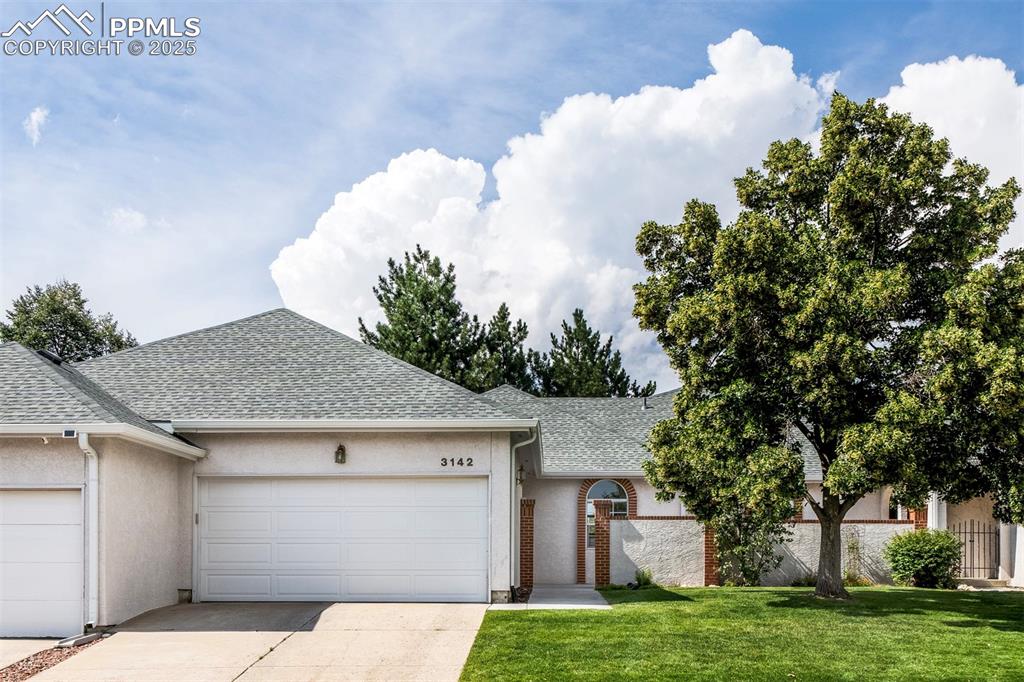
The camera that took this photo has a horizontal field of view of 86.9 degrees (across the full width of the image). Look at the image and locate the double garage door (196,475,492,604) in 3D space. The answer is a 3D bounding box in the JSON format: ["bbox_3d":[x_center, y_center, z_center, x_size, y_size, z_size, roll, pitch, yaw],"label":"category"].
[{"bbox_3d":[-2.870,3.381,9.200,4.950,2.130,0.200,0,-3,2],"label":"double garage door"}]

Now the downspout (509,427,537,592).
[{"bbox_3d":[0.204,2.887,9.200,0.430,2.830,0.250,0,-3,2],"label":"downspout"}]

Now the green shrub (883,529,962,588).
[{"bbox_3d":[9.195,4.872,12.100,1.750,1.350,1.600,0,-3,2],"label":"green shrub"}]

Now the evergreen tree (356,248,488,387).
[{"bbox_3d":[-4.523,1.425,27.000,6.300,12.500,6.000,0,-3,2],"label":"evergreen tree"}]

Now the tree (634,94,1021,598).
[{"bbox_3d":[5.955,0.103,10.100,7.200,9.400,6.800,0,-3,2],"label":"tree"}]

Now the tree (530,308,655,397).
[{"bbox_3d":[4.024,4.373,27.000,6.000,9.600,5.800,0,-3,2],"label":"tree"}]

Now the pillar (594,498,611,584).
[{"bbox_3d":[2.022,4.521,12.000,0.330,1.930,0.330,0,-3,2],"label":"pillar"}]

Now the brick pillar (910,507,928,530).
[{"bbox_3d":[9.843,4.945,13.000,0.330,1.900,0.330,0,-3,2],"label":"brick pillar"}]

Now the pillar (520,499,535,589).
[{"bbox_3d":[0.355,4.509,12.000,0.310,1.930,0.320,0,-3,2],"label":"pillar"}]

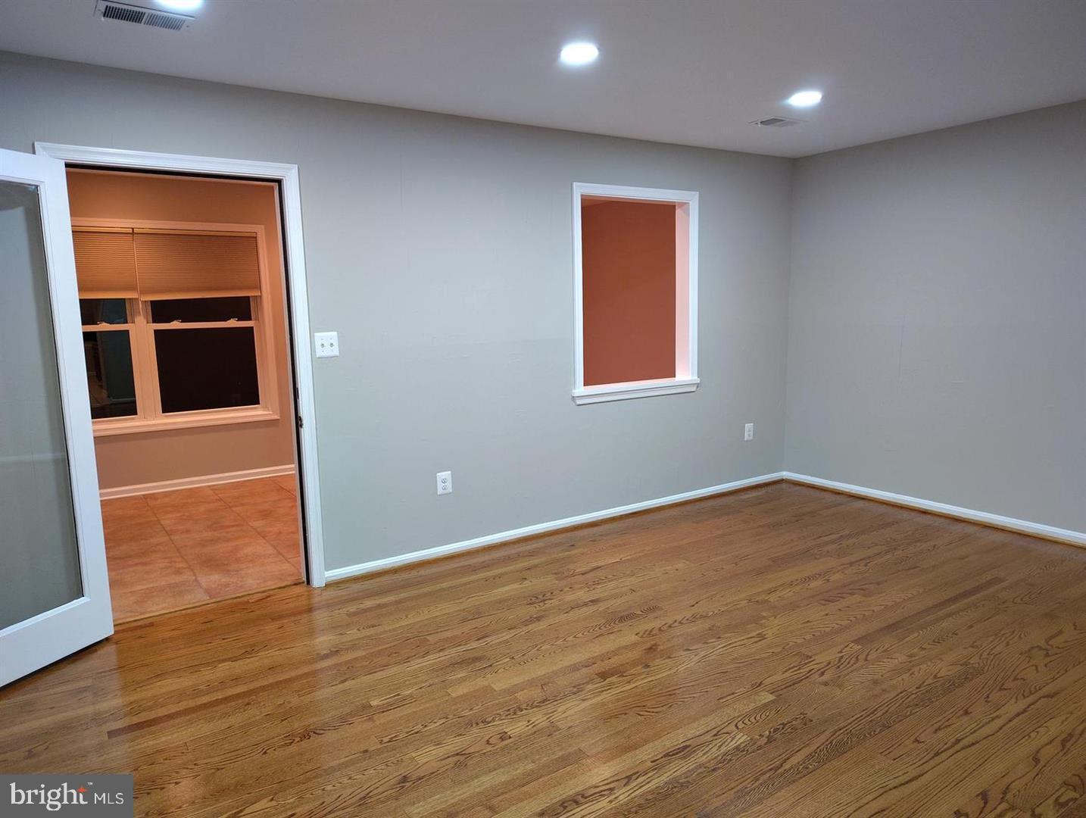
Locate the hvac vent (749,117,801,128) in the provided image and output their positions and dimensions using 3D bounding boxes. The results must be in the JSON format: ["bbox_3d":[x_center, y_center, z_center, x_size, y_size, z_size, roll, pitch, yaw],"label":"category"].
[{"bbox_3d":[1.368,-1.668,4.413,0.284,0.015,0.190,-7,10,-34],"label":"hvac vent"}]

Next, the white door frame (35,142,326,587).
[{"bbox_3d":[-1.610,-0.080,3.500,1.041,2.098,0.144,-7,10,-34],"label":"white door frame"}]

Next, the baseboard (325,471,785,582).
[{"bbox_3d":[0.385,0.698,4.891,3.635,0.066,0.015,-7,10,-34],"label":"baseboard"}]

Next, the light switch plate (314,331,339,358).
[{"bbox_3d":[-1.077,-0.320,3.761,0.117,0.120,0.012,-7,10,-34],"label":"light switch plate"}]

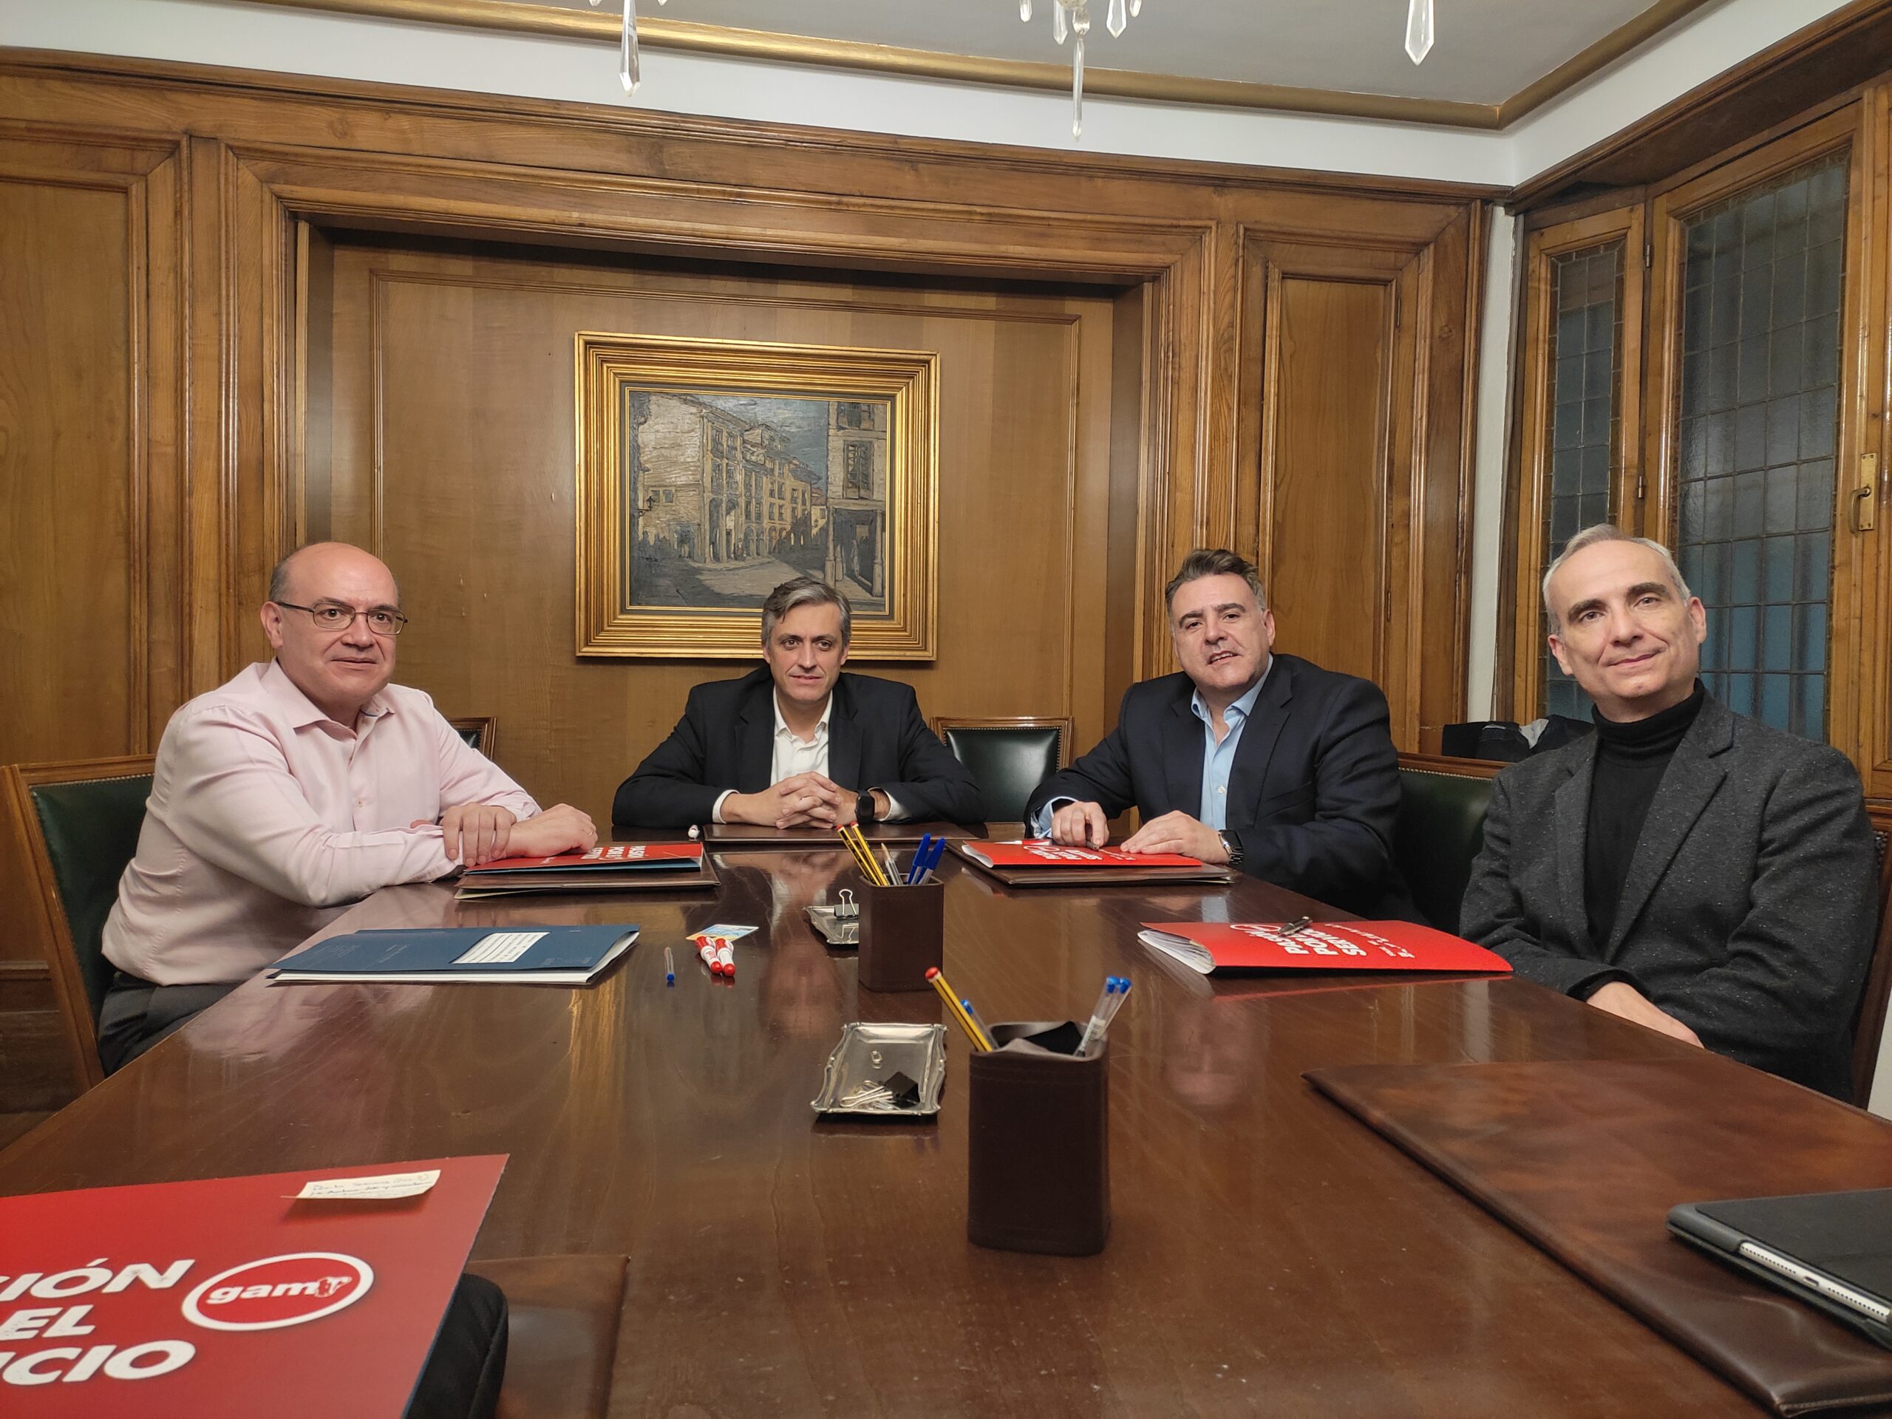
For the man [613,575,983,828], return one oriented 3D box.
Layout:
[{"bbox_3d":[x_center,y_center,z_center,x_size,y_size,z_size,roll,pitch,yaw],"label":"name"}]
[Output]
[{"bbox_3d":[-0.274,0.360,2.715,0.650,1.228,0.700,1,2,-9],"label":"man"}]

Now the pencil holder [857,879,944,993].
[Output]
[{"bbox_3d":[-0.043,0.212,1.360,0.070,0.100,0.070,2,2,16],"label":"pencil holder"}]

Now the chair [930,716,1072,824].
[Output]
[{"bbox_3d":[0.183,0.496,3.334,0.450,0.930,0.540,1,2,-12],"label":"chair"}]

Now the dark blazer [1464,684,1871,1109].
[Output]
[{"bbox_3d":[0.849,0.273,1.726,0.560,0.590,0.480,3,3,44],"label":"dark blazer"}]

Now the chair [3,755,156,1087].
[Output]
[{"bbox_3d":[-1.016,0.542,2.173,0.570,0.920,0.460,2,2,17],"label":"chair"}]

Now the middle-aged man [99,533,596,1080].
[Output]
[{"bbox_3d":[-0.783,0.377,2.009,0.740,1.223,0.600,2,2,23],"label":"middle-aged man"}]

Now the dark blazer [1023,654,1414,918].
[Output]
[{"bbox_3d":[0.464,0.223,2.360,0.600,0.615,0.520,2,2,38],"label":"dark blazer"}]

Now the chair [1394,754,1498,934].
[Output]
[{"bbox_3d":[0.491,0.540,2.163,0.550,0.930,0.450,1,2,-13],"label":"chair"}]

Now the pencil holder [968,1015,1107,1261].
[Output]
[{"bbox_3d":[0.051,0.232,0.776,0.070,0.103,0.070,1,2,13],"label":"pencil holder"}]

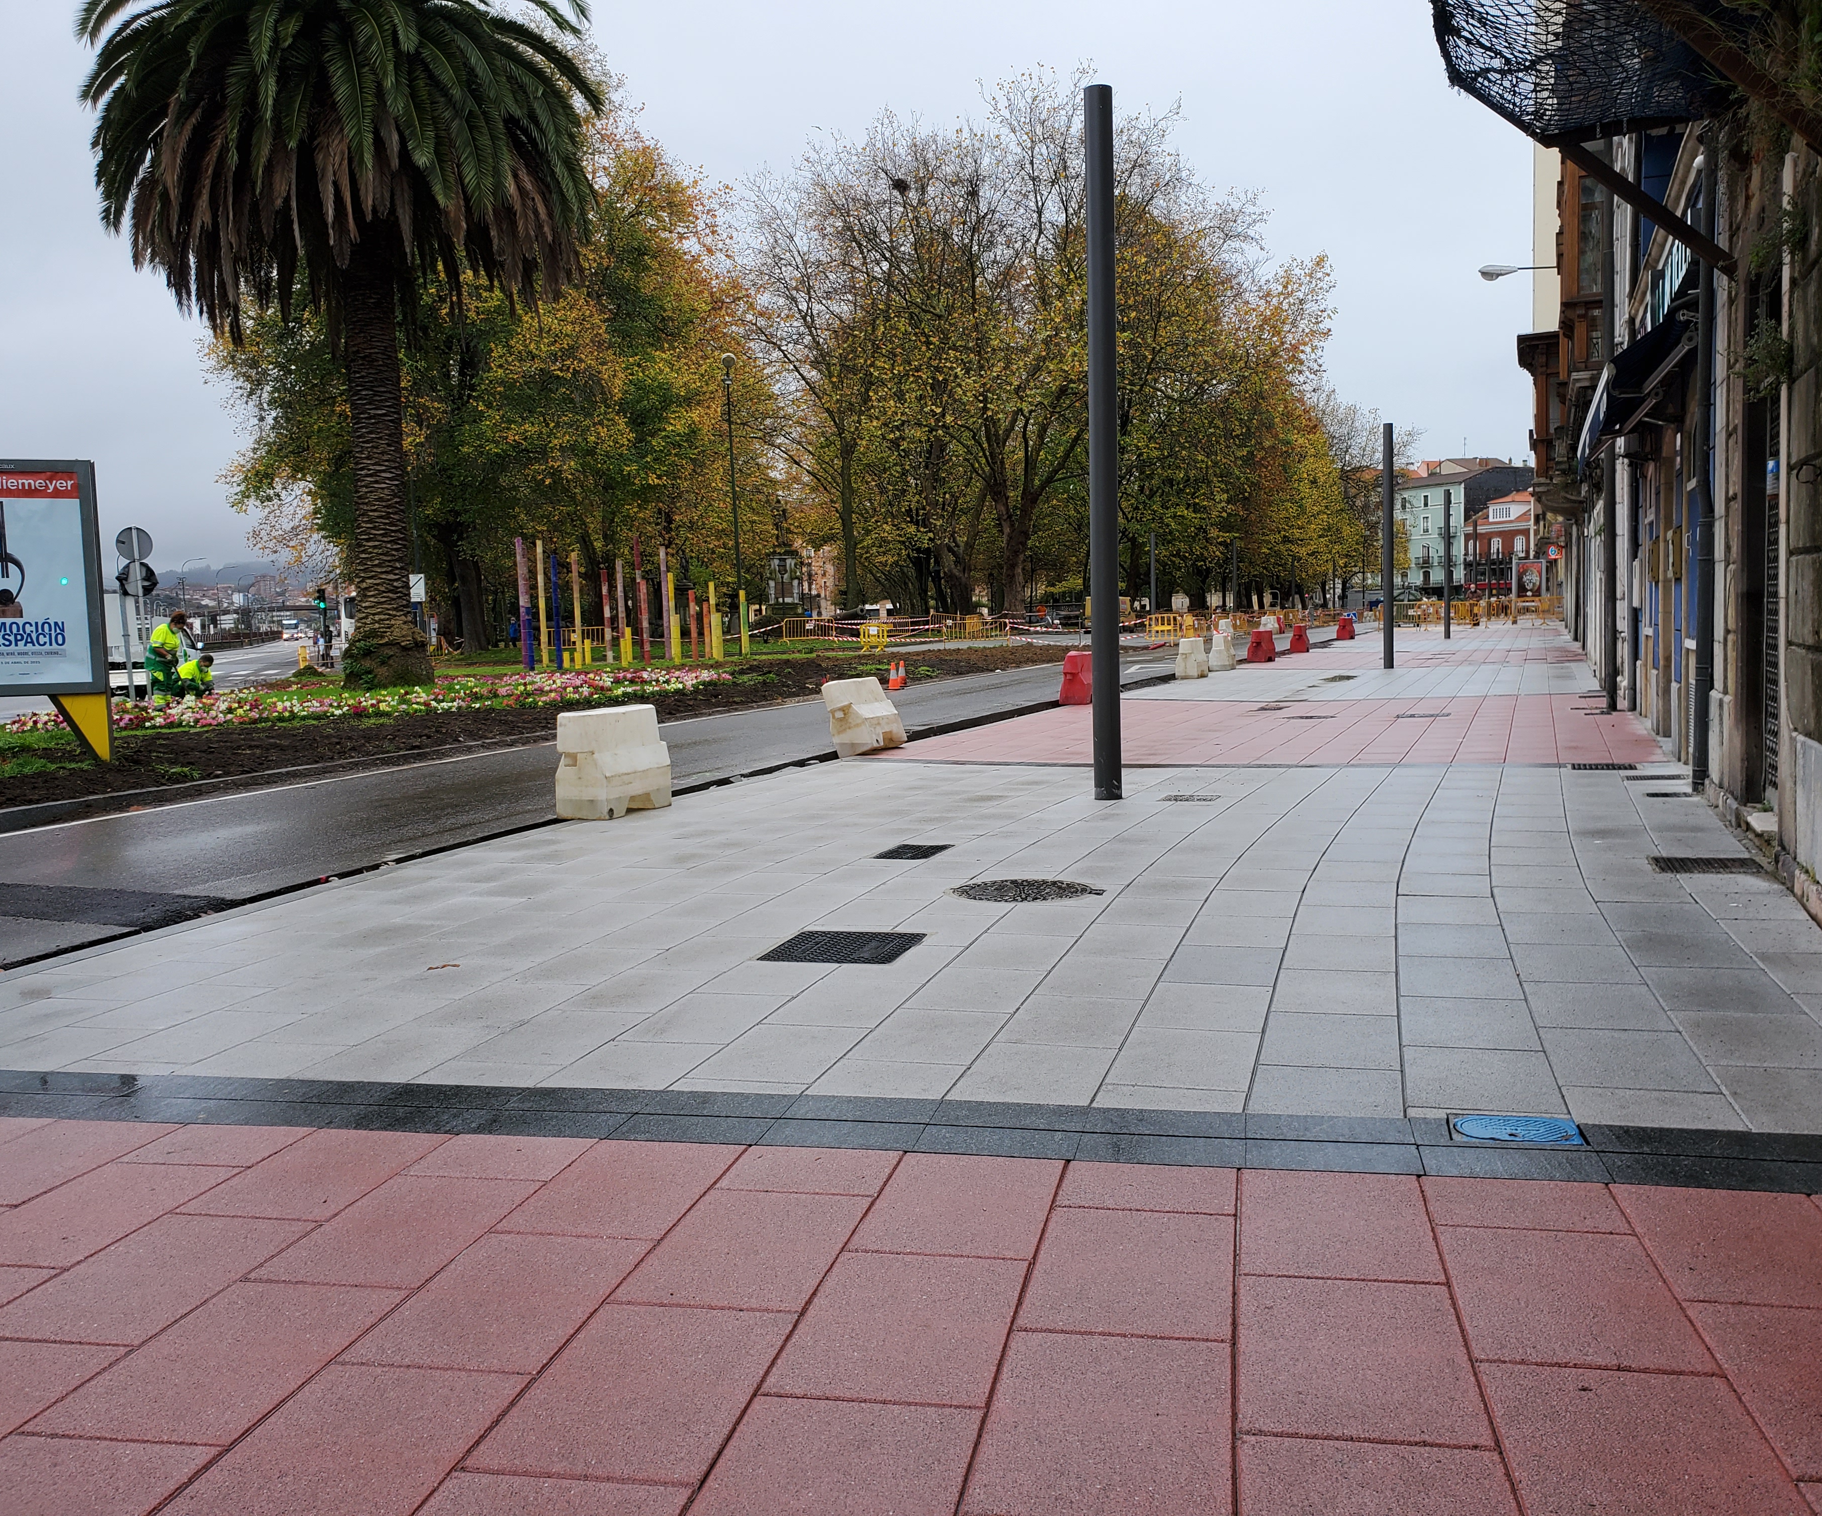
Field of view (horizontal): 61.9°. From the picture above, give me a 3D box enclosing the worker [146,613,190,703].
[{"bbox_3d":[-9.971,-1.147,20.375,0.500,1.620,0.470,-2,5,0],"label":"worker"}]

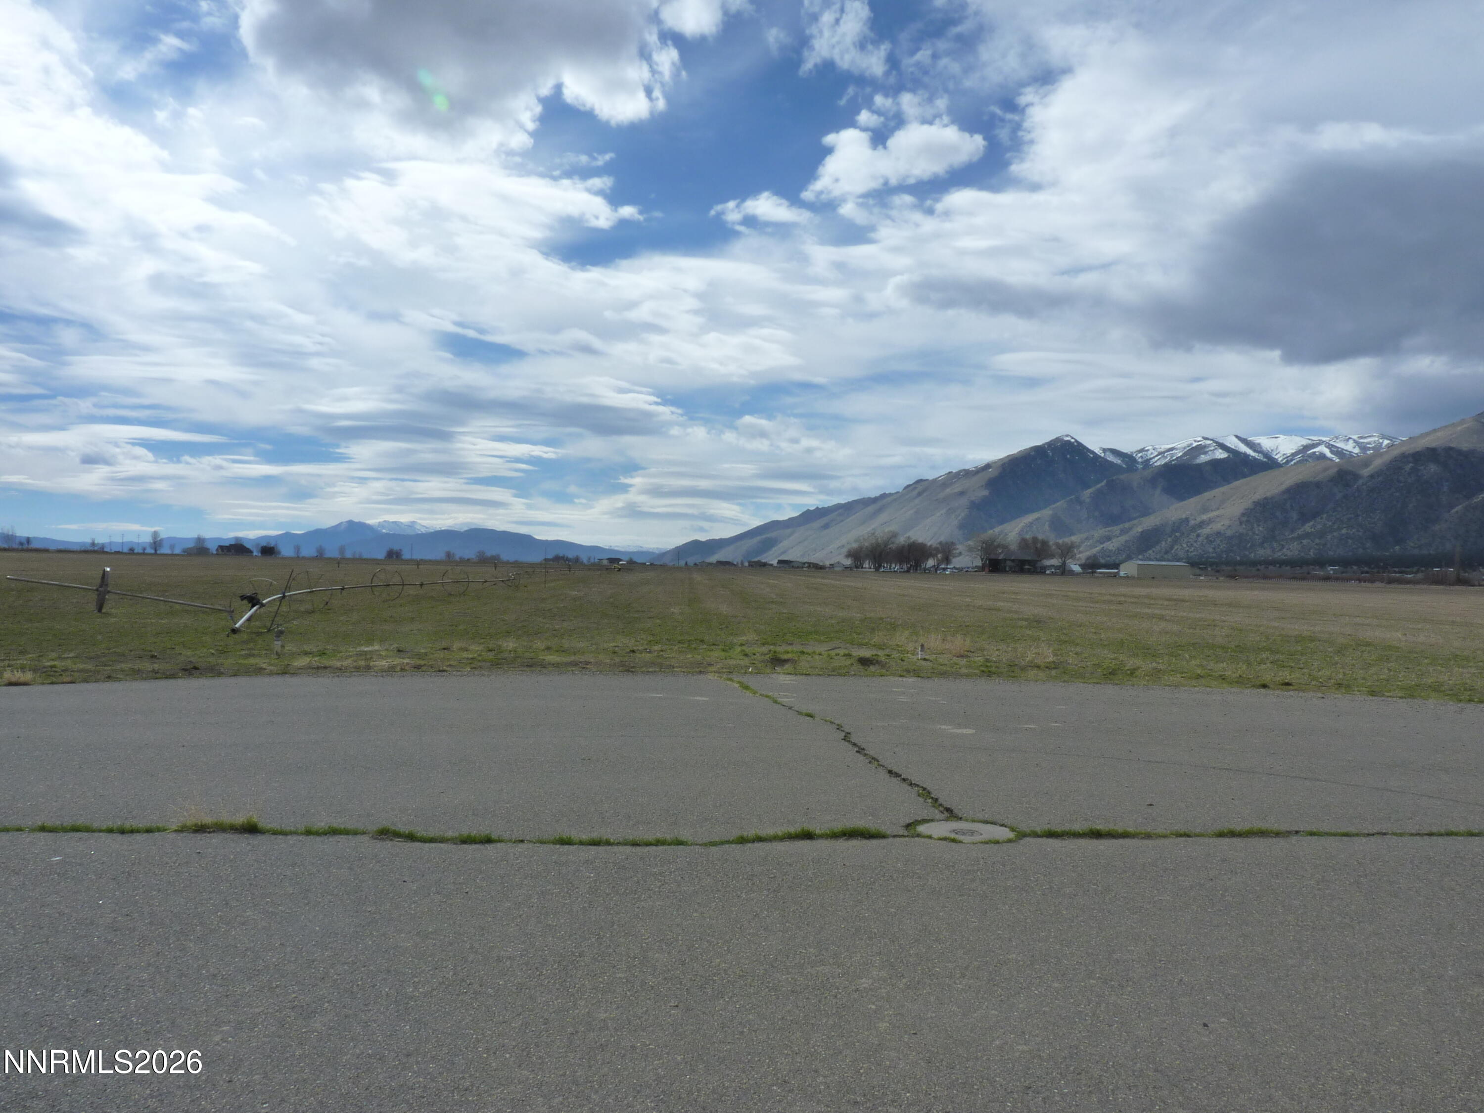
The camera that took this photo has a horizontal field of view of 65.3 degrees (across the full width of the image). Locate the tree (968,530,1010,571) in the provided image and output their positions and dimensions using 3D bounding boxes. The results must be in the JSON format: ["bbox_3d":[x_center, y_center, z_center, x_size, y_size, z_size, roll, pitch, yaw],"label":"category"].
[{"bbox_3d":[83.010,-1.660,390.000,13.780,13.870,12.820,1,0,0],"label":"tree"}]

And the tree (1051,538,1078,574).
[{"bbox_3d":[103.210,-0.190,370.000,8.720,11.860,8.110,1,0,0],"label":"tree"}]

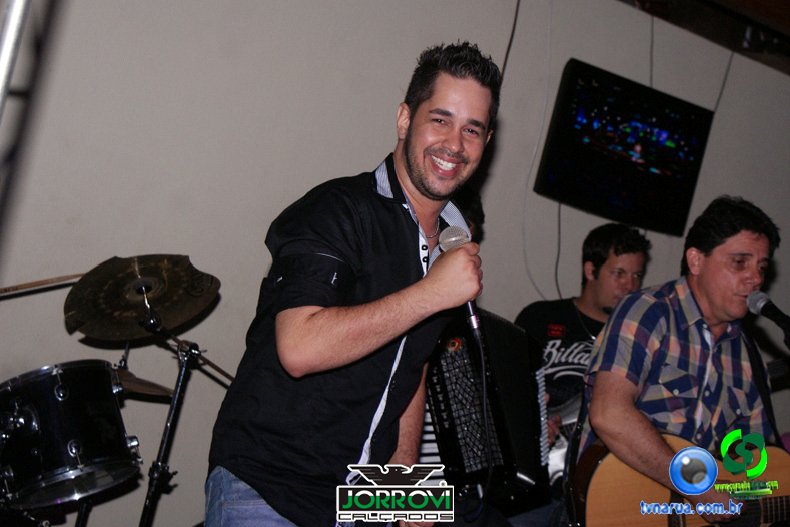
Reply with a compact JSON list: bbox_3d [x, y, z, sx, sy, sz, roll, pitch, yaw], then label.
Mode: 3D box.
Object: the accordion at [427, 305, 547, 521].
[{"bbox_3d":[0.162,0.342,3.880,0.210,0.455,0.410,-30,-34,34],"label":"accordion"}]

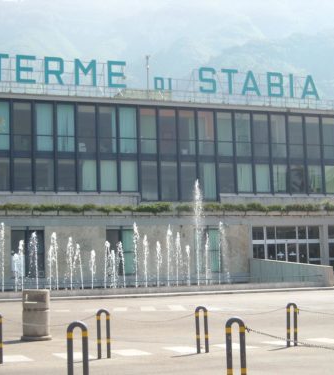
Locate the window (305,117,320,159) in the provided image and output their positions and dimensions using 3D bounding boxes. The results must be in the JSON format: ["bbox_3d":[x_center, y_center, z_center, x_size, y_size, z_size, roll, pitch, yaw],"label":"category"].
[{"bbox_3d":[10.564,-3.577,63.717,1.193,3.053,0.120,1,-6,-22],"label":"window"}]

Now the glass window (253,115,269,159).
[{"bbox_3d":[6.357,-3.459,59.440,1.187,3.022,0.120,1,-7,-22],"label":"glass window"}]

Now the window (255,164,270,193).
[{"bbox_3d":[6.724,-0.612,61.804,1.193,1.983,0.120,1,-6,-22],"label":"window"}]

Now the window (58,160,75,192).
[{"bbox_3d":[-6.292,-0.770,55.699,1.190,2.058,0.150,1,-7,-22],"label":"window"}]

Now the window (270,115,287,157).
[{"bbox_3d":[7.599,-3.447,59.953,1.199,3.021,0.120,1,-7,-22],"label":"window"}]

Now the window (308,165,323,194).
[{"bbox_3d":[10.616,-0.607,62.946,1.256,2.090,0.120,1,-7,-22],"label":"window"}]

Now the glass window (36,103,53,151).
[{"bbox_3d":[-7.487,-3.670,53.734,1.126,3.021,0.120,1,-7,-22],"label":"glass window"}]

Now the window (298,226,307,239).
[{"bbox_3d":[9.195,3.117,59.834,0.777,0.936,0.120,1,-7,-22],"label":"window"}]

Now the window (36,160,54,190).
[{"bbox_3d":[-7.936,-0.827,57.238,1.218,2.017,0.100,1,-6,-22],"label":"window"}]

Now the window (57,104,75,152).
[{"bbox_3d":[-6.680,-3.904,58.092,1.218,3.107,0.100,1,-6,-22],"label":"window"}]

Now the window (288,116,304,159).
[{"bbox_3d":[9.174,-3.562,62.353,1.190,3.113,0.150,1,-7,-22],"label":"window"}]

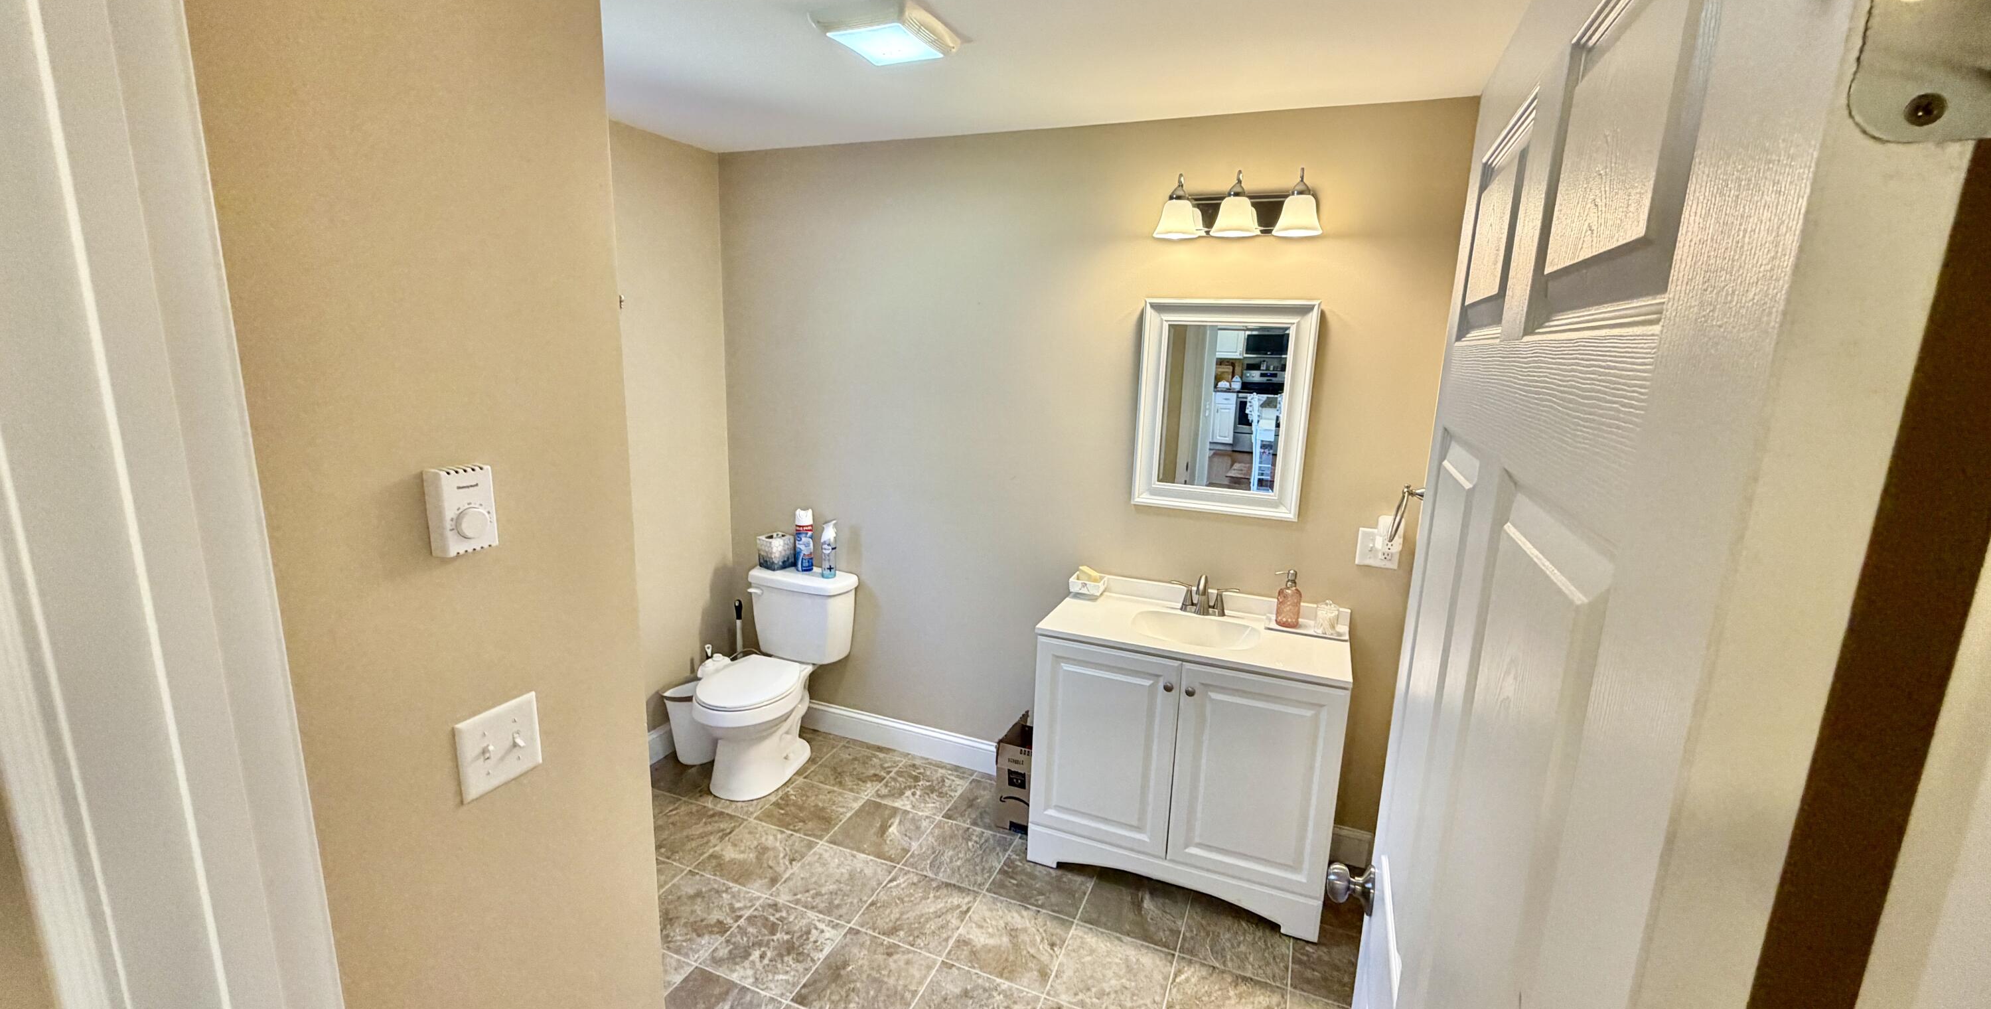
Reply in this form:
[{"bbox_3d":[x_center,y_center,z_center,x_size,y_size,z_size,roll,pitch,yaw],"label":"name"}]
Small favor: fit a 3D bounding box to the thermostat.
[{"bbox_3d":[-0.703,0.008,1.064,0.038,0.111,0.068,7,13,22],"label":"thermostat"}]

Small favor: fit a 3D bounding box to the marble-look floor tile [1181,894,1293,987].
[{"bbox_3d":[0.731,1.294,2.412,0.300,0.010,0.300,7,13,22],"label":"marble-look floor tile"}]

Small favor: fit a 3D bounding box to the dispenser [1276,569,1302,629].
[{"bbox_3d":[0.938,0.298,2.584,0.088,0.187,0.070,0,12,-9],"label":"dispenser"}]

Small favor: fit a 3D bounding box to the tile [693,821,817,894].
[{"bbox_3d":[-0.795,1.186,2.710,0.302,0.010,0.302,7,13,22],"label":"tile"}]

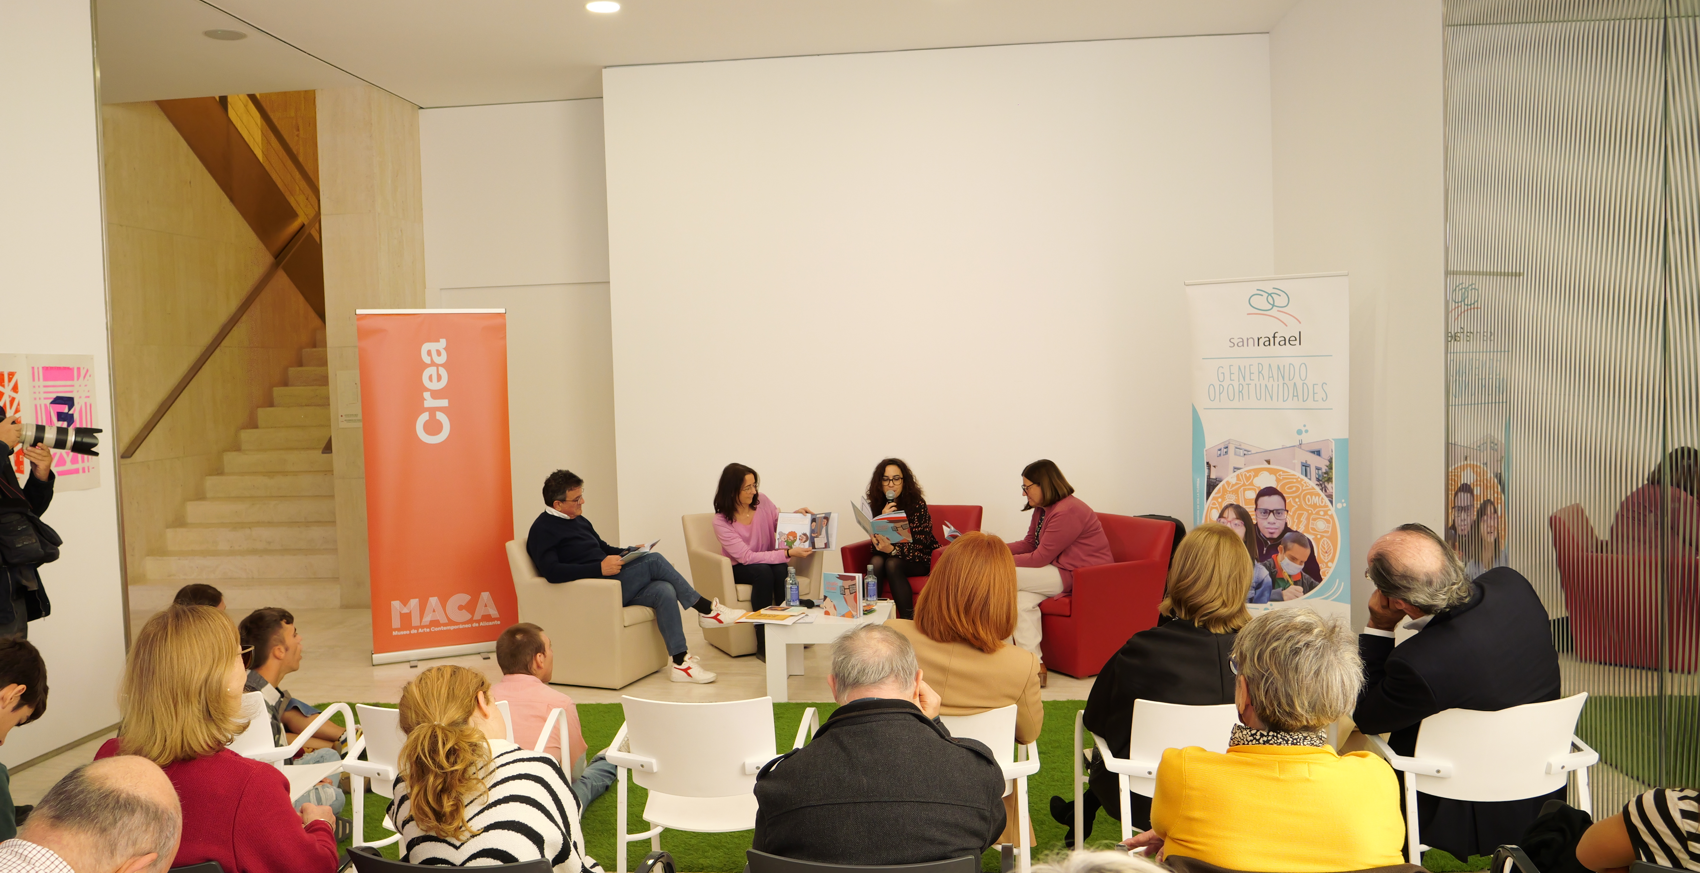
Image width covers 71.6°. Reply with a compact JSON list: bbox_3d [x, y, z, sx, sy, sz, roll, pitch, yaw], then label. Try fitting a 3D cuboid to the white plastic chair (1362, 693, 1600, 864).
[{"bbox_3d":[1.581,1.033,3.132,0.540,0.810,0.540,-1,3,3],"label":"white plastic chair"}]

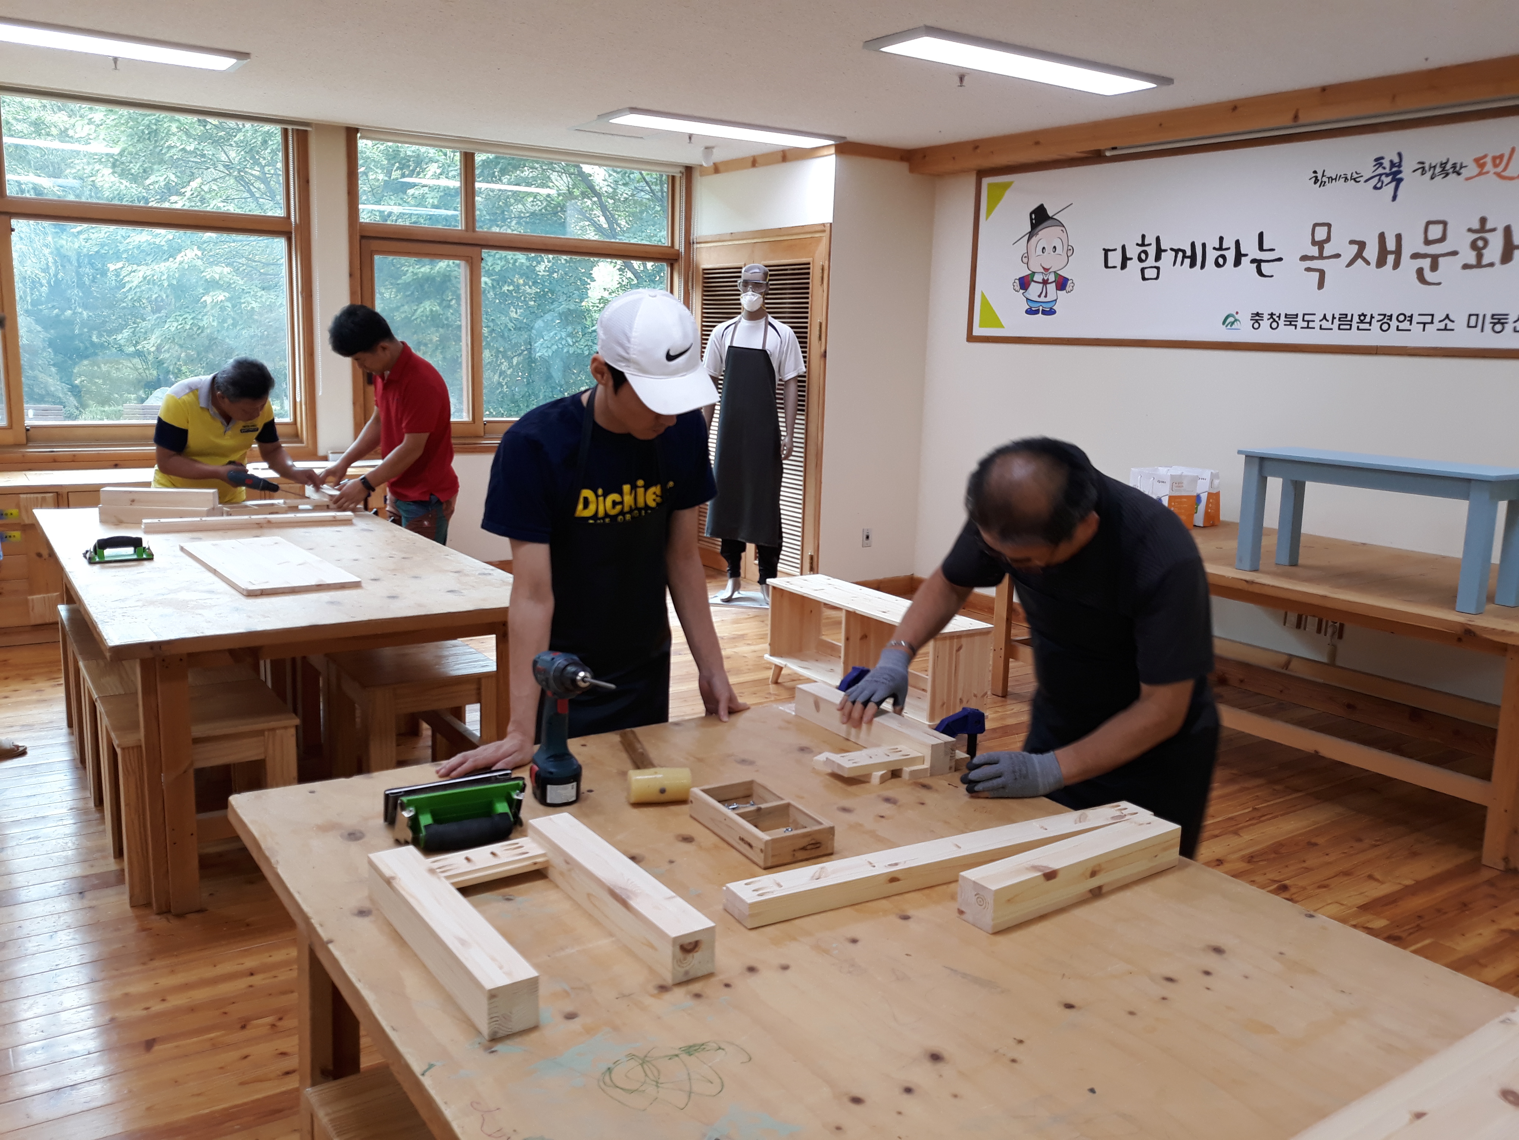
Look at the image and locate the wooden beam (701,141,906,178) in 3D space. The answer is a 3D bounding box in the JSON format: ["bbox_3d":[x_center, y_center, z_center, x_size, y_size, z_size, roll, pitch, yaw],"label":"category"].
[{"bbox_3d":[0.225,-2.633,7.724,0.532,0.085,1.658,-6,14,-35],"label":"wooden beam"}]

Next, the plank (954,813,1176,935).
[{"bbox_3d":[0.454,0.430,1.702,0.401,0.062,0.061,-6,14,-35],"label":"plank"}]

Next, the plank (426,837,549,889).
[{"bbox_3d":[-0.391,0.417,1.671,0.171,0.019,0.062,-6,14,-35],"label":"plank"}]

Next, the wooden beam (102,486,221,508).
[{"bbox_3d":[-2.316,-0.278,4.578,0.404,0.060,0.060,0,11,-10],"label":"wooden beam"}]

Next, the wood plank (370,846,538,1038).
[{"bbox_3d":[-0.384,0.444,1.452,0.060,0.061,0.399,-6,13,-35],"label":"wood plank"}]

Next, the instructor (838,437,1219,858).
[{"bbox_3d":[0.529,0.405,2.249,0.580,1.310,0.630,-3,12,-21],"label":"instructor"}]

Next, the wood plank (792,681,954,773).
[{"bbox_3d":[0.215,0.304,2.299,0.060,0.061,0.403,-6,14,-35],"label":"wood plank"}]

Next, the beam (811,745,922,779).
[{"bbox_3d":[0.208,0.342,2.125,0.162,0.019,0.059,-4,13,-27],"label":"beam"}]

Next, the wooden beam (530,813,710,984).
[{"bbox_3d":[-0.194,0.427,1.579,0.060,0.061,0.402,-6,13,-35],"label":"wooden beam"}]

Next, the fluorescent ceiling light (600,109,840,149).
[{"bbox_3d":[-0.181,-2.428,6.577,1.388,0.055,0.352,-6,14,-35],"label":"fluorescent ceiling light"}]

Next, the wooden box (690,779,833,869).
[{"bbox_3d":[0.001,0.392,1.853,0.121,0.043,0.228,-5,13,-32],"label":"wooden box"}]

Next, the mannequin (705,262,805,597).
[{"bbox_3d":[-0.039,-0.759,6.612,0.530,1.841,0.330,7,13,27],"label":"mannequin"}]

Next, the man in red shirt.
[{"bbox_3d":[-1.647,-0.367,5.267,0.600,1.580,0.500,-5,13,-34],"label":"man in red shirt"}]

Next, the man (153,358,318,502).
[{"bbox_3d":[-2.322,-0.261,5.223,0.550,1.340,0.660,-6,13,-35],"label":"man"}]

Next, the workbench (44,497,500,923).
[{"bbox_3d":[-1.750,0.274,4.196,1.205,0.711,2.440,-5,13,-34],"label":"workbench"}]

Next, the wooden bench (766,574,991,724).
[{"bbox_3d":[0.446,0.342,4.749,0.290,0.445,1.040,-6,14,-35],"label":"wooden bench"}]

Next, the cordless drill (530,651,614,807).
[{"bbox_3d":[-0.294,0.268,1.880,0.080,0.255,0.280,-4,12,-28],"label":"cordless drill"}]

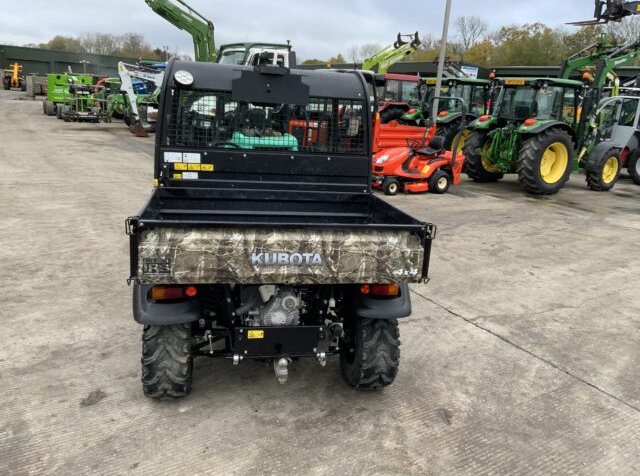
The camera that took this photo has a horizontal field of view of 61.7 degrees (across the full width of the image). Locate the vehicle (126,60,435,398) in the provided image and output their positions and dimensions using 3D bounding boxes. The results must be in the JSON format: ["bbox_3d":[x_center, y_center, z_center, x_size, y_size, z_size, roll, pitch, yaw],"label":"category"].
[{"bbox_3d":[-0.442,-0.372,4.147,1.570,2.000,3.030,1,14,-11],"label":"vehicle"}]

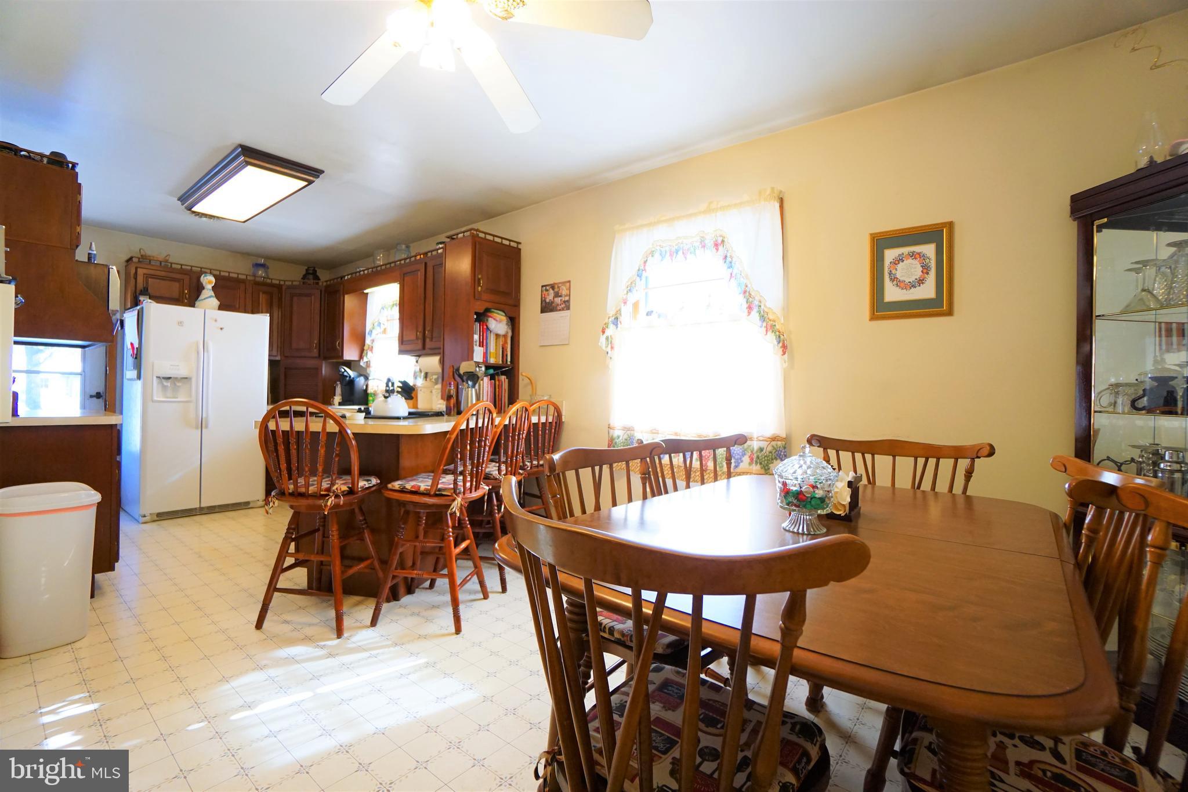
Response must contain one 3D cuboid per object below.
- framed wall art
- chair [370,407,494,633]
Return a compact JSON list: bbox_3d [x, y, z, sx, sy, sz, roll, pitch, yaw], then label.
[{"bbox_3d":[1.405,-0.546,2.201,0.317,0.407,0.028,1,-1,38],"label":"framed wall art"},{"bbox_3d":[-0.767,0.538,2.454,0.485,1.050,0.455,1,0,17],"label":"chair"}]

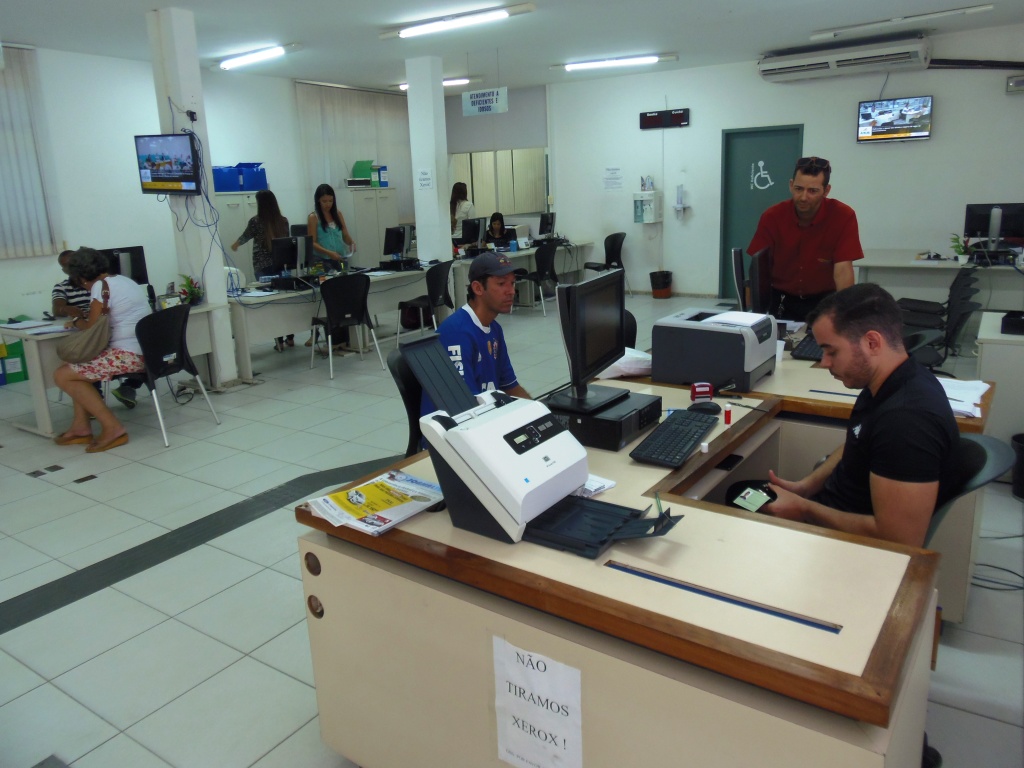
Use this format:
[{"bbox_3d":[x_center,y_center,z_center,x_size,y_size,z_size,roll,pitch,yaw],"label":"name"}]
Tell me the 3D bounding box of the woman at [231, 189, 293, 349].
[{"bbox_3d":[-2.617,-1.184,7.457,0.580,1.640,0.420,-12,18,-36],"label":"woman"}]

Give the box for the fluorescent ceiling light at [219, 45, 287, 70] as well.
[{"bbox_3d":[-2.802,-3.526,7.667,1.300,0.080,0.140,8,17,32],"label":"fluorescent ceiling light"}]

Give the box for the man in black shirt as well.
[{"bbox_3d":[0.797,0.356,1.910,0.700,1.240,0.520,4,15,20],"label":"man in black shirt"}]

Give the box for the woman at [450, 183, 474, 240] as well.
[{"bbox_3d":[-0.666,-1.933,9.839,0.440,1.630,0.300,-9,16,-24],"label":"woman"}]

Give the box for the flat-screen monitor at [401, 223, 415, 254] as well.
[{"bbox_3d":[-1.154,-1.505,7.550,0.170,0.360,0.460,8,18,32],"label":"flat-screen monitor"}]

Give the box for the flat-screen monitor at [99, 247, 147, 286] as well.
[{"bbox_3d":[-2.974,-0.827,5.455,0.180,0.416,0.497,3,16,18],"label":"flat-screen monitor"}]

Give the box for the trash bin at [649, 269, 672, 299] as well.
[{"bbox_3d":[2.129,-1.433,10.087,0.314,0.390,0.314,8,18,32],"label":"trash bin"}]

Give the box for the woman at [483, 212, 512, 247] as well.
[{"bbox_3d":[-0.195,-1.950,10.796,0.500,1.260,0.700,-2,15,-3],"label":"woman"}]

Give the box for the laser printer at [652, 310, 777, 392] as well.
[{"bbox_3d":[0.822,-0.148,2.833,0.380,0.245,0.375,7,17,31],"label":"laser printer"}]

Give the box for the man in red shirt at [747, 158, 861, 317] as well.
[{"bbox_3d":[1.448,-0.296,3.581,0.560,1.640,0.450,7,17,29],"label":"man in red shirt"}]

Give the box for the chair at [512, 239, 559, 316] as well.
[{"bbox_3d":[0.291,-1.327,8.922,0.550,0.860,0.500,8,18,32],"label":"chair"}]

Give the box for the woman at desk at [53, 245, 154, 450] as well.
[{"bbox_3d":[-2.672,-0.247,4.616,0.680,1.230,0.480,1,15,9],"label":"woman at desk"}]

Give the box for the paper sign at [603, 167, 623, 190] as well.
[{"bbox_3d":[1.416,-2.891,10.002,0.290,0.340,0.010,8,17,32],"label":"paper sign"}]

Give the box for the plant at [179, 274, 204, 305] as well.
[{"bbox_3d":[-2.479,-0.724,5.500,0.200,0.230,0.200,-5,15,-11],"label":"plant"}]

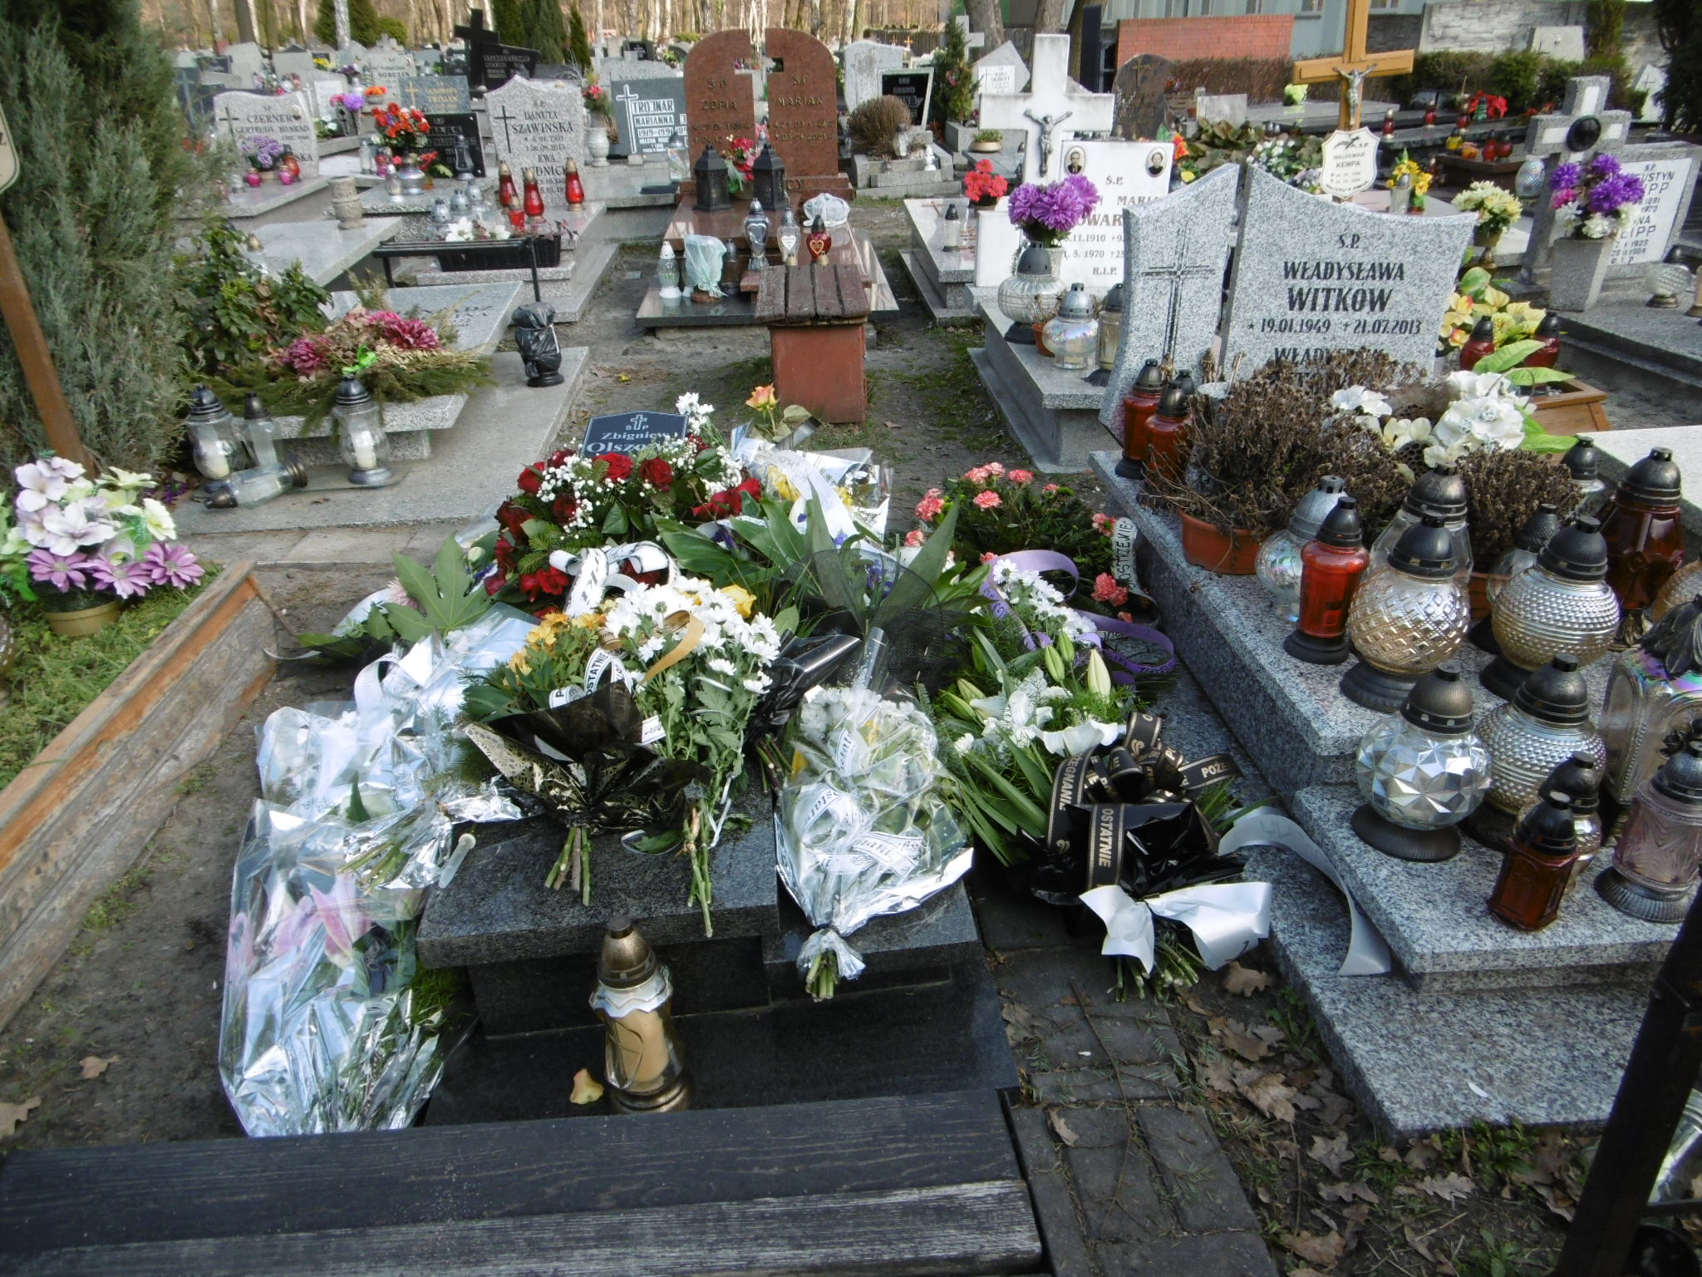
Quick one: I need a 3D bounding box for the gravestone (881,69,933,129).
[{"bbox_3d":[0.515,-5.058,11.129,0.490,0.559,0.080,-3,29,-4],"label":"gravestone"}]

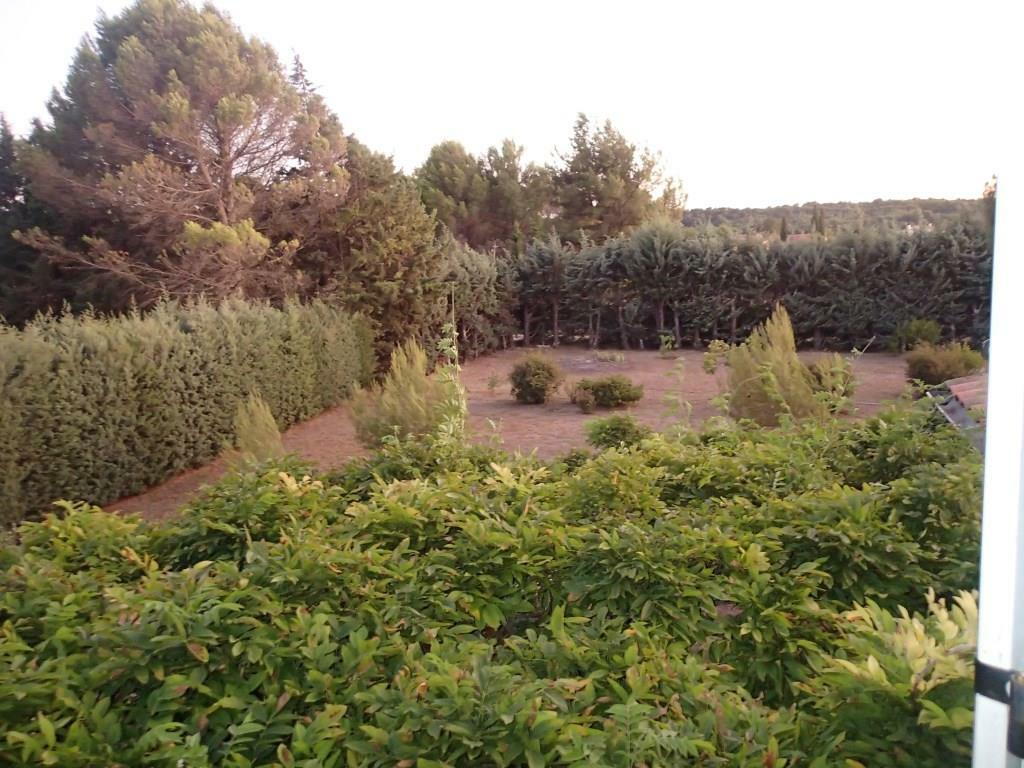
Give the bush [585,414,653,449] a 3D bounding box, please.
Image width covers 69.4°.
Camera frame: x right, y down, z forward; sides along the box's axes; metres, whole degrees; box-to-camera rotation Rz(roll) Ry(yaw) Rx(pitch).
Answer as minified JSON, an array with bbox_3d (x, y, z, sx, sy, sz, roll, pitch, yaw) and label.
[{"bbox_3d":[2.217,0.986,15.288,1.390,0.720,1.320,1,9,8],"label":"bush"}]

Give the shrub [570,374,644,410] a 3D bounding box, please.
[{"bbox_3d":[2.568,0.173,19.846,1.990,0.870,1.490,1,9,7],"label":"shrub"}]

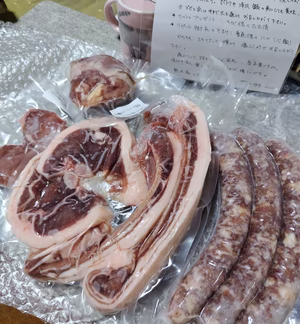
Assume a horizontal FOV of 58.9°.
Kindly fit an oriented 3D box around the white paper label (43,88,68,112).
[{"bbox_3d":[-0.125,-0.082,0.354,0.041,0.005,0.018,34,69,18],"label":"white paper label"}]

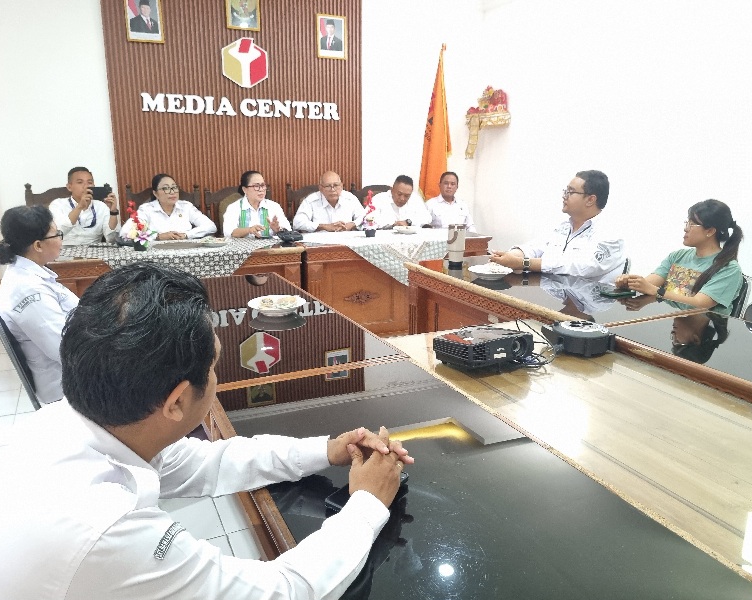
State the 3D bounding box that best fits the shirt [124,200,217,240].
[{"bbox_3d":[-1.586,-0.489,4.617,0.640,0.600,0.420,-8,16,-31],"label":"shirt"}]

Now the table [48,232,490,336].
[{"bbox_3d":[-0.642,-0.068,4.539,3.100,0.760,0.670,-6,15,-25],"label":"table"}]

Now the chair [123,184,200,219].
[{"bbox_3d":[-1.599,-0.315,4.722,0.580,1.130,0.580,-7,16,-29],"label":"chair"}]

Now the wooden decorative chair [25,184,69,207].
[{"bbox_3d":[-2.253,-0.268,4.497,0.580,1.130,0.580,-6,15,-26],"label":"wooden decorative chair"}]

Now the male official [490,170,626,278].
[{"bbox_3d":[1.029,-0.071,3.469,0.860,1.310,0.560,-6,15,-25],"label":"male official"}]

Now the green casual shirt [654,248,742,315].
[{"bbox_3d":[1.519,0.011,2.844,0.310,0.530,0.430,-7,16,-29],"label":"green casual shirt"}]

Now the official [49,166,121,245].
[{"bbox_3d":[-2.080,-0.303,4.365,0.520,1.270,0.660,-6,15,-26],"label":"official"}]

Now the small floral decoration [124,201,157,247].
[{"bbox_3d":[-1.556,-0.492,3.931,0.200,0.335,0.200,-6,15,-25],"label":"small floral decoration"}]

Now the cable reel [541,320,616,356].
[{"bbox_3d":[0.743,0.143,2.220,0.260,0.090,0.225,2,14,7],"label":"cable reel"}]

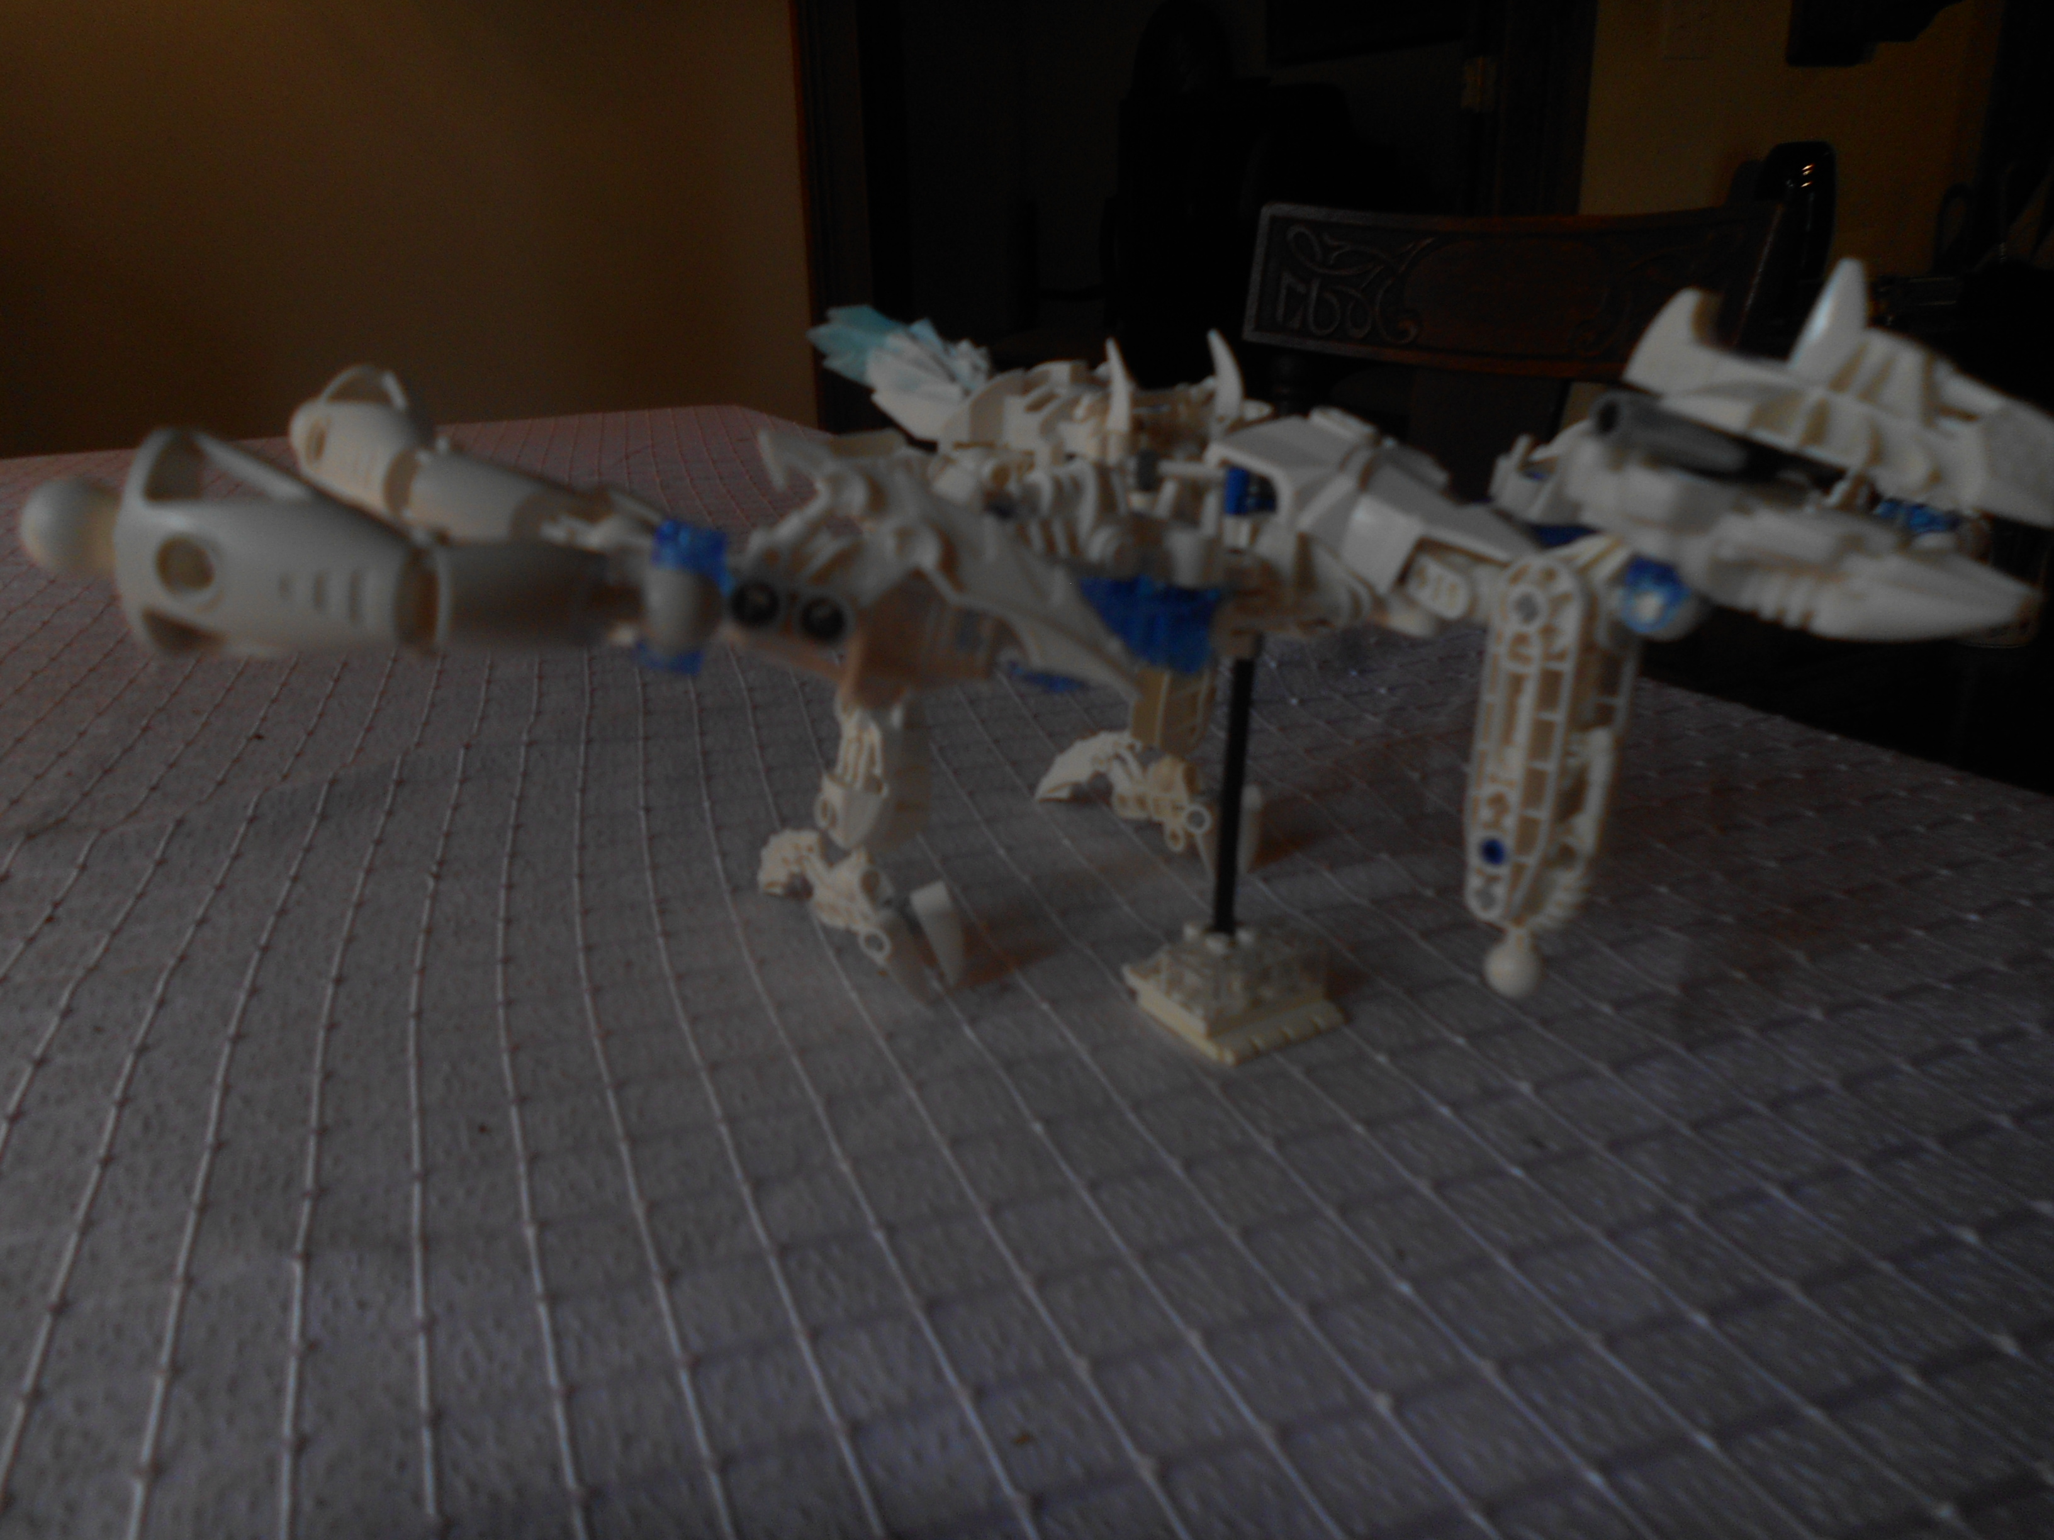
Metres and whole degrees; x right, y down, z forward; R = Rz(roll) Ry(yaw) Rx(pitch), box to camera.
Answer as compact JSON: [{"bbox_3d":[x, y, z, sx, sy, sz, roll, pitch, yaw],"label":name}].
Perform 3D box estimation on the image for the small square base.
[{"bbox_3d":[0.045,0.045,0.344,0.032,0.018,0.040,-13,21,-32],"label":"small square base"}]

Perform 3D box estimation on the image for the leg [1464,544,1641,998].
[{"bbox_3d":[0.097,0.000,0.285,0.025,0.082,0.019,-16,23,-38],"label":"leg"}]

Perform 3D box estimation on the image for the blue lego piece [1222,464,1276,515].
[{"bbox_3d":[0.046,-0.058,0.322,0.011,0.011,0.011,-13,21,-32],"label":"blue lego piece"}]

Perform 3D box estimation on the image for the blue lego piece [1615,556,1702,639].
[{"bbox_3d":[0.109,-0.030,0.267,0.013,0.013,0.013,-16,23,-38],"label":"blue lego piece"}]

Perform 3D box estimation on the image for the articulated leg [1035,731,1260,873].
[{"bbox_3d":[0.033,0.005,0.441,0.068,0.033,0.024,16,25,42],"label":"articulated leg"}]

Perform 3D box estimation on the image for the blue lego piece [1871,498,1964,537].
[{"bbox_3d":[0.144,-0.041,0.250,0.012,0.008,0.012,-16,23,-38],"label":"blue lego piece"}]

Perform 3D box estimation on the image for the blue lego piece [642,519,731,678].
[{"bbox_3d":[-0.067,-0.034,0.305,0.014,0.028,0.014,-16,23,-38],"label":"blue lego piece"}]

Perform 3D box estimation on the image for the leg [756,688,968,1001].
[{"bbox_3d":[-0.043,0.012,0.374,0.055,0.063,0.023,16,25,42],"label":"leg"}]

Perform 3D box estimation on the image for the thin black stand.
[{"bbox_3d":[0.045,0.005,0.335,0.005,0.066,0.005,-11,22,-32],"label":"thin black stand"}]

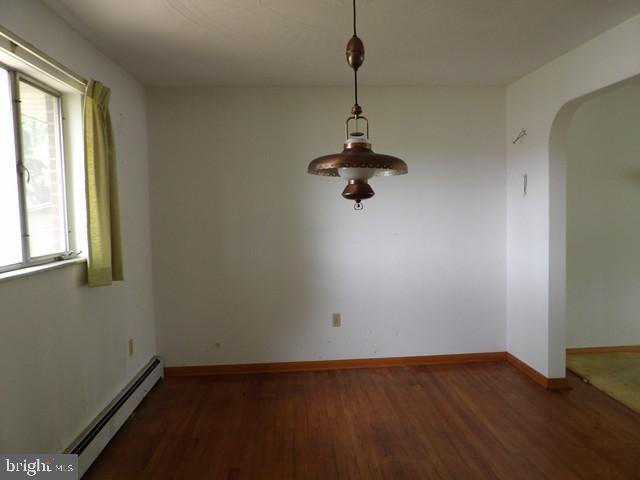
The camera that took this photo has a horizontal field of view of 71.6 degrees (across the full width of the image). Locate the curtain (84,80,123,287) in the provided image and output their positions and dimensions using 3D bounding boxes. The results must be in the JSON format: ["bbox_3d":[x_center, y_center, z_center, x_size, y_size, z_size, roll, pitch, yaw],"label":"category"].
[{"bbox_3d":[-1.280,-0.330,2.625,0.110,1.185,0.265,-2,4,-4],"label":"curtain"}]

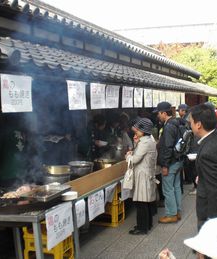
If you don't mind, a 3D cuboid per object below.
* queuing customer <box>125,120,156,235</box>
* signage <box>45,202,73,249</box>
[{"bbox_3d":[0.442,0.608,5.148,0.420,1.540,0.460,-1,3,16],"label":"queuing customer"},{"bbox_3d":[-0.461,0.912,3.600,0.020,0.320,0.470,0,3,24],"label":"signage"}]

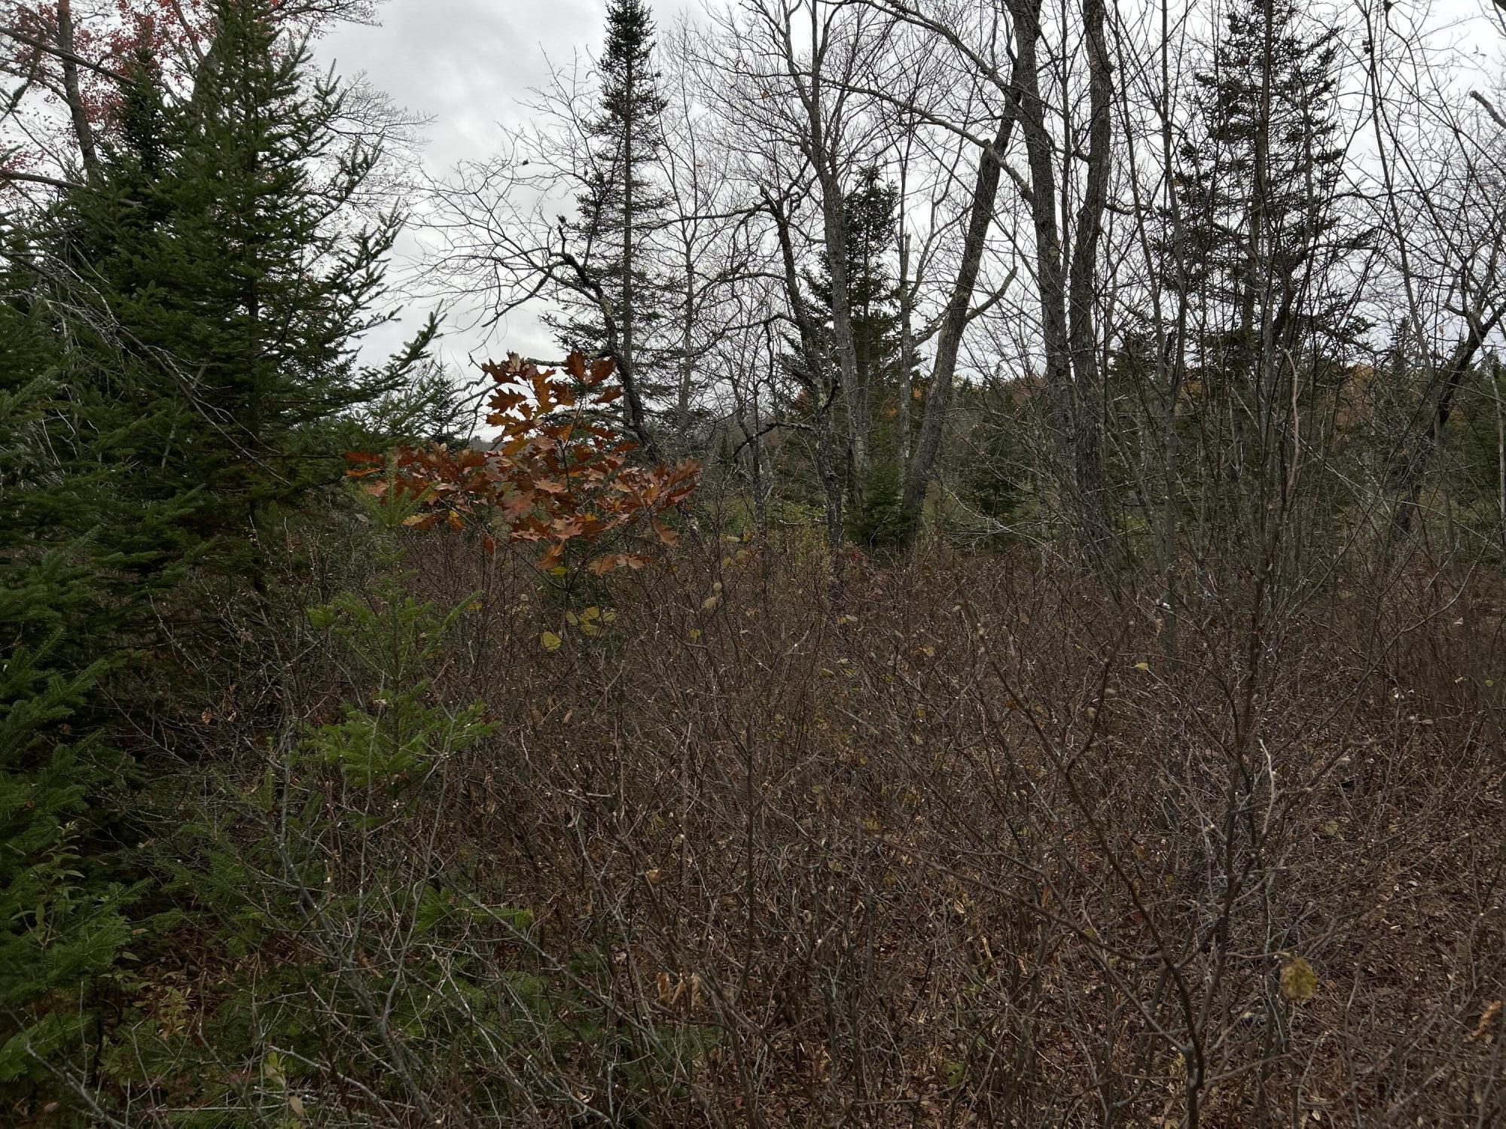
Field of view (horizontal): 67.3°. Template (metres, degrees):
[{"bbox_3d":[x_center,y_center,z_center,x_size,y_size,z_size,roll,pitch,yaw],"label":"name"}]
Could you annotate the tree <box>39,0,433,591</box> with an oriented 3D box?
[{"bbox_3d":[-3.113,-1.540,7.000,2.400,4.800,2.300,0,4,0],"label":"tree"}]

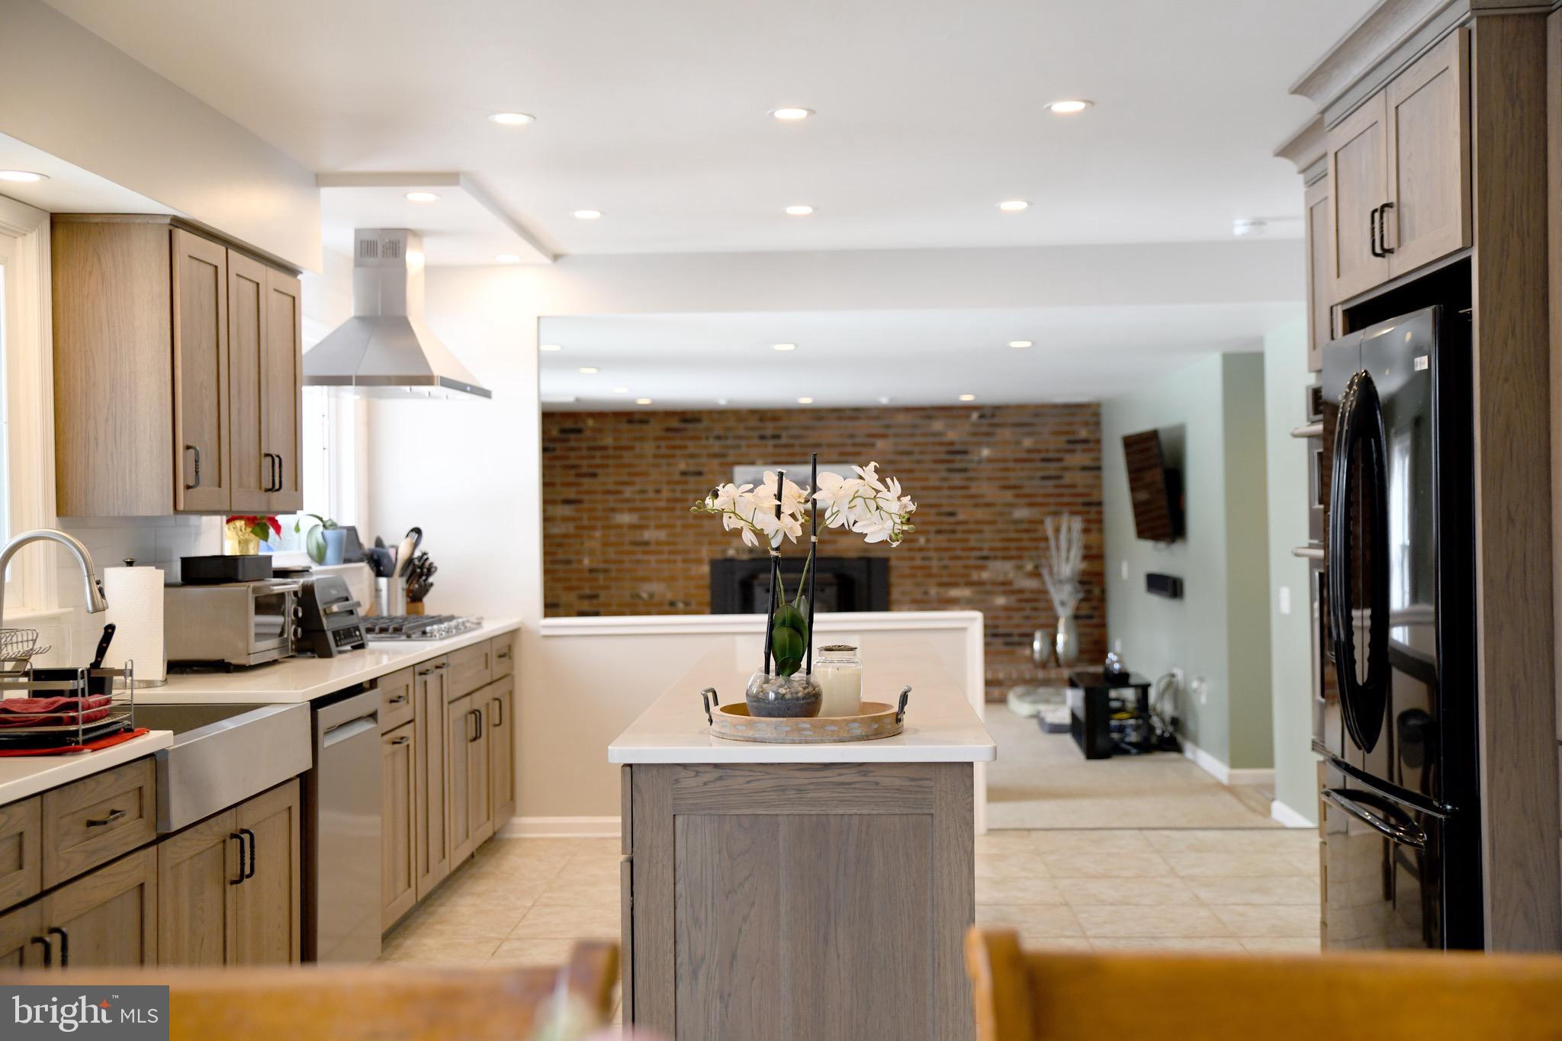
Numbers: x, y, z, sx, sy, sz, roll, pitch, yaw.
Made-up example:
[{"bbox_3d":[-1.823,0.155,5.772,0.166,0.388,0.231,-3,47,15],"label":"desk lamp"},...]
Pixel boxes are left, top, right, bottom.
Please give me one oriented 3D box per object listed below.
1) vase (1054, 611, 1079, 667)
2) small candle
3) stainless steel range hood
[{"bbox_3d":[2.167,0.908,13.827,0.186,0.428,0.186,-1,0,2],"label":"vase"},{"bbox_3d":[0.114,0.323,3.625,0.097,0.156,0.097,-1,0,2],"label":"small candle"},{"bbox_3d":[-1.458,-0.758,6.731,0.588,0.598,0.910,-1,0,2],"label":"stainless steel range hood"}]

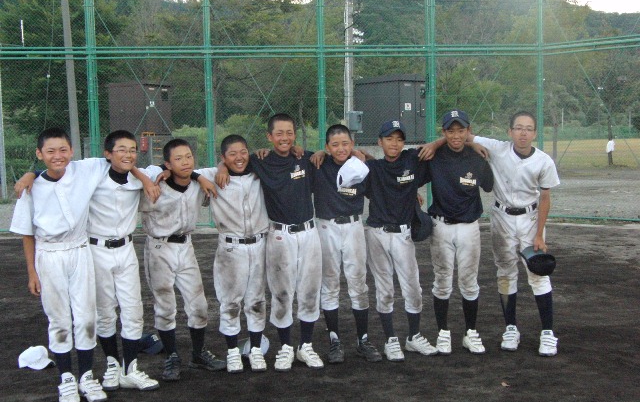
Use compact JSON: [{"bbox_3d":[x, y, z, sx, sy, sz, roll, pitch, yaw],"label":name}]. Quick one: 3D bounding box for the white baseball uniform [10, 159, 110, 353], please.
[{"bbox_3d":[-1.502,0.327,4.818,0.570,1.133,0.320,-3,5,-19],"label":"white baseball uniform"}]

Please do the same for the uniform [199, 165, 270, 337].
[{"bbox_3d":[-0.568,0.333,5.401,0.465,1.100,0.300,-2,5,-7],"label":"uniform"}]

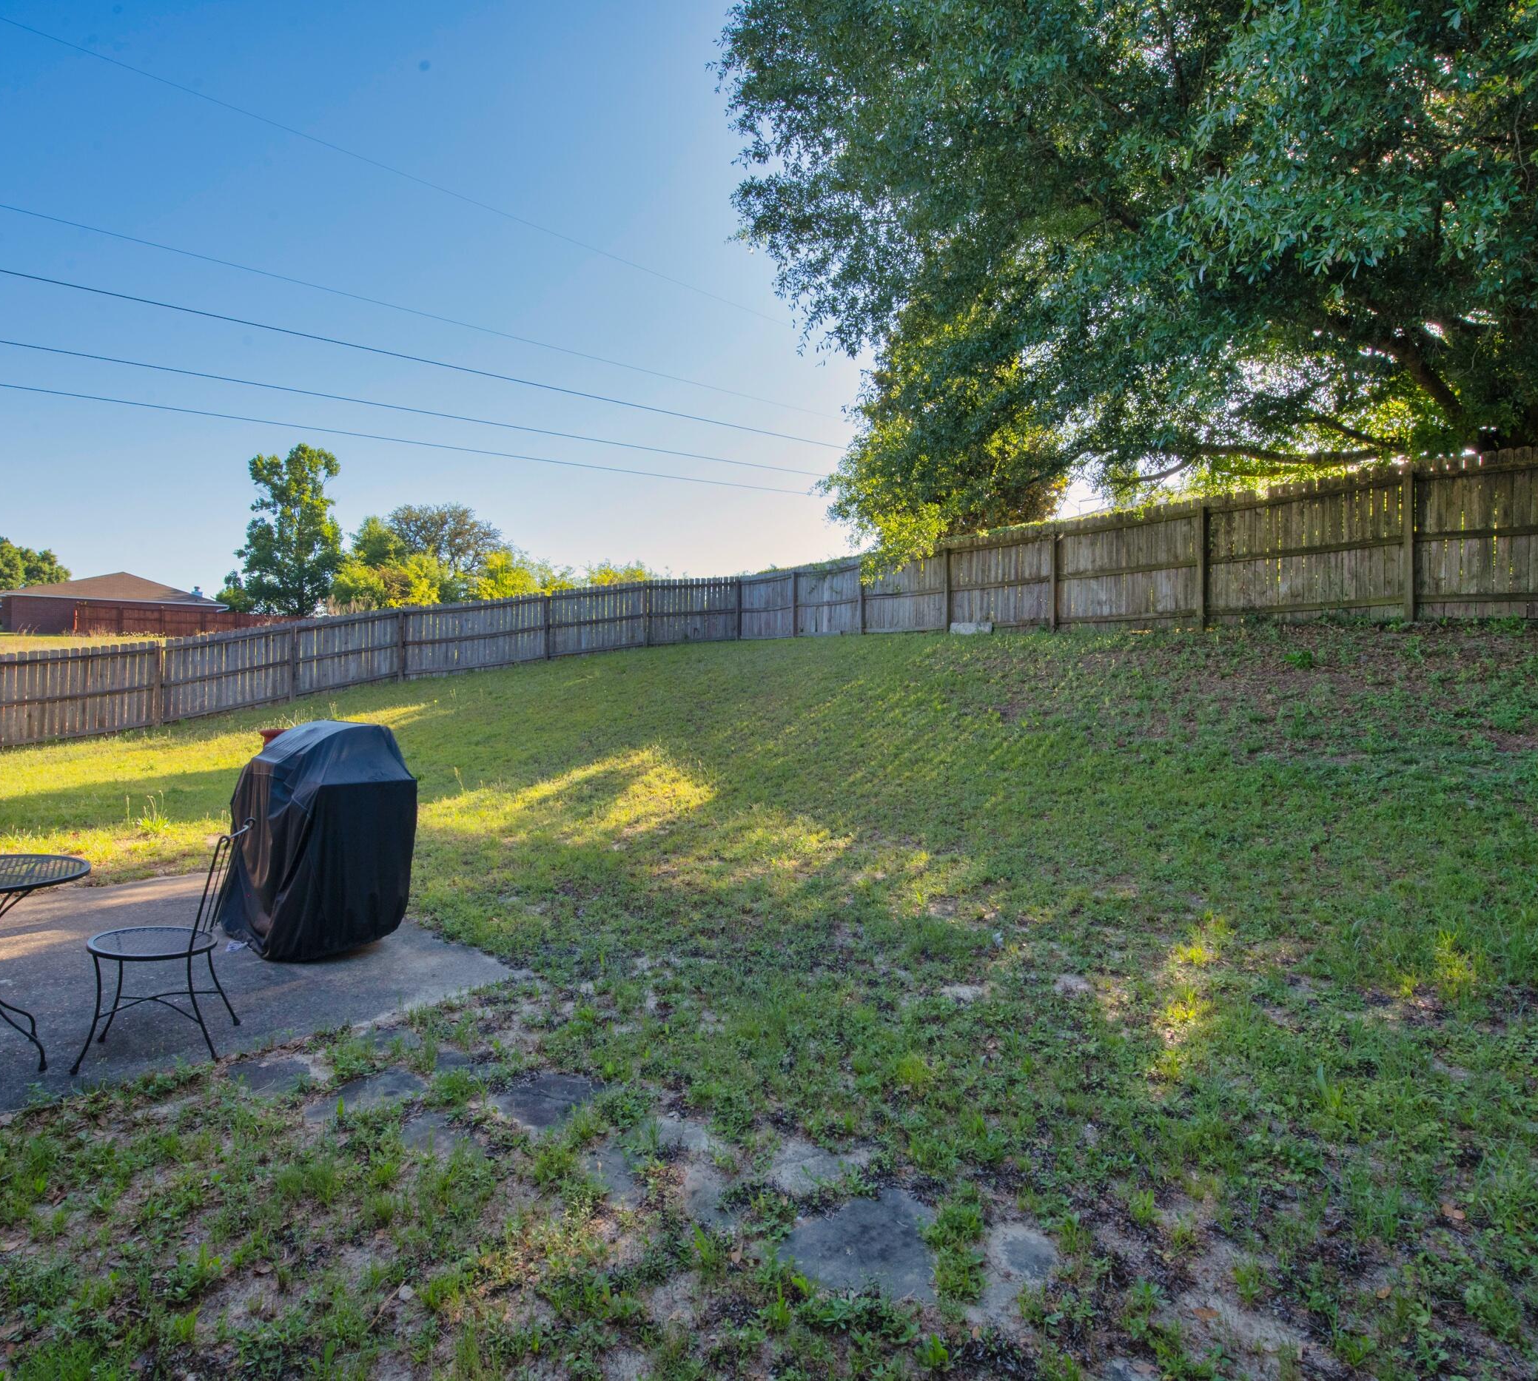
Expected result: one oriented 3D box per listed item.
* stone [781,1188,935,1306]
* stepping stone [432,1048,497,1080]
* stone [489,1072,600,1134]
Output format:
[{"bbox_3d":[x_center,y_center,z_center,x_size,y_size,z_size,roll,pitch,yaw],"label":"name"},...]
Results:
[{"bbox_3d":[0.221,1.397,2.035,0.385,0.050,0.410,0,0,8],"label":"stone"},{"bbox_3d":[-1.135,1.430,3.035,0.320,0.050,0.190,0,0,13],"label":"stepping stone"},{"bbox_3d":[-0.740,1.418,2.780,0.355,0.050,0.325,0,0,44],"label":"stone"}]

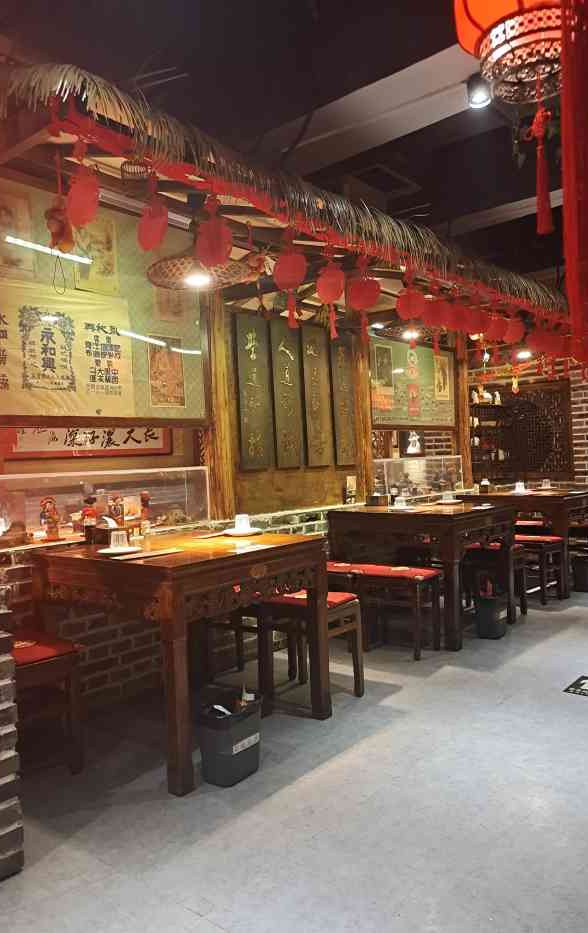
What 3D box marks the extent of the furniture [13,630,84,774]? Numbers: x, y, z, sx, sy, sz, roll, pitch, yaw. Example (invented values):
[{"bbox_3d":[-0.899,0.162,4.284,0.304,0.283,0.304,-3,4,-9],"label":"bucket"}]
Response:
[{"bbox_3d":[-1.026,0.912,2.598,0.370,0.460,0.330,-1,1,39],"label":"furniture"}]

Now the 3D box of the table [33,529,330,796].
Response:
[{"bbox_3d":[-0.461,0.729,2.982,0.880,0.782,0.880,-1,1,39],"label":"table"}]

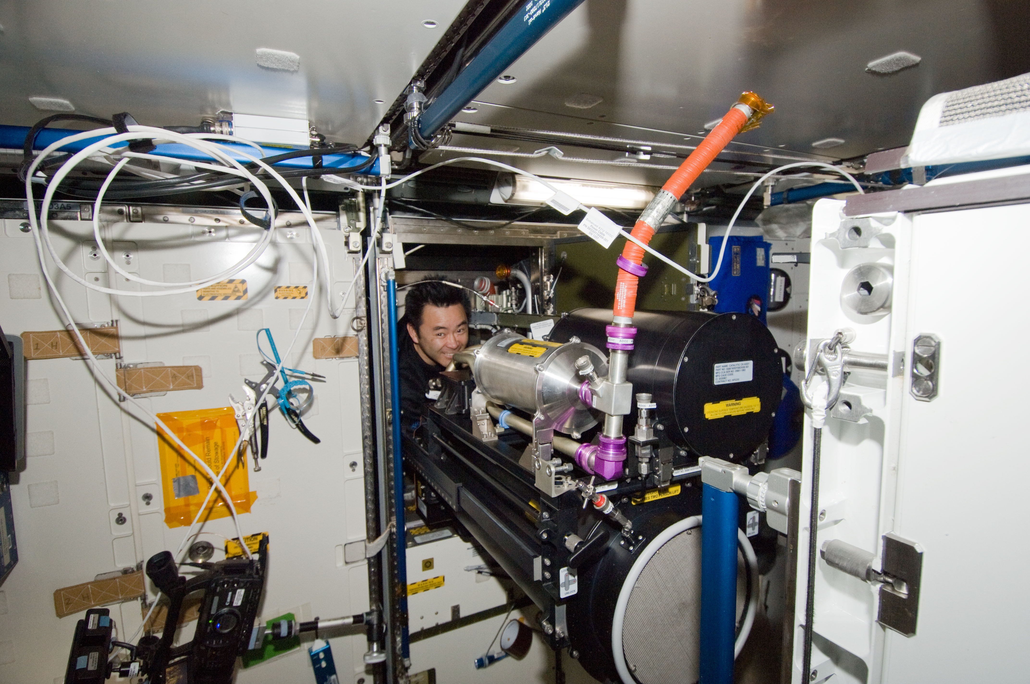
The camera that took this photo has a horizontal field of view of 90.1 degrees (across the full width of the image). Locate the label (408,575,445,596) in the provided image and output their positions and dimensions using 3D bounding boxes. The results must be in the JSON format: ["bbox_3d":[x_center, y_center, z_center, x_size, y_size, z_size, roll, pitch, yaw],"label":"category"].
[{"bbox_3d":[-0.263,0.721,1.520,0.114,0.033,0.002,-4,6,-26],"label":"label"}]

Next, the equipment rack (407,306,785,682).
[{"bbox_3d":[0.128,0.271,1.164,0.495,0.690,0.750,-4,6,-26],"label":"equipment rack"}]

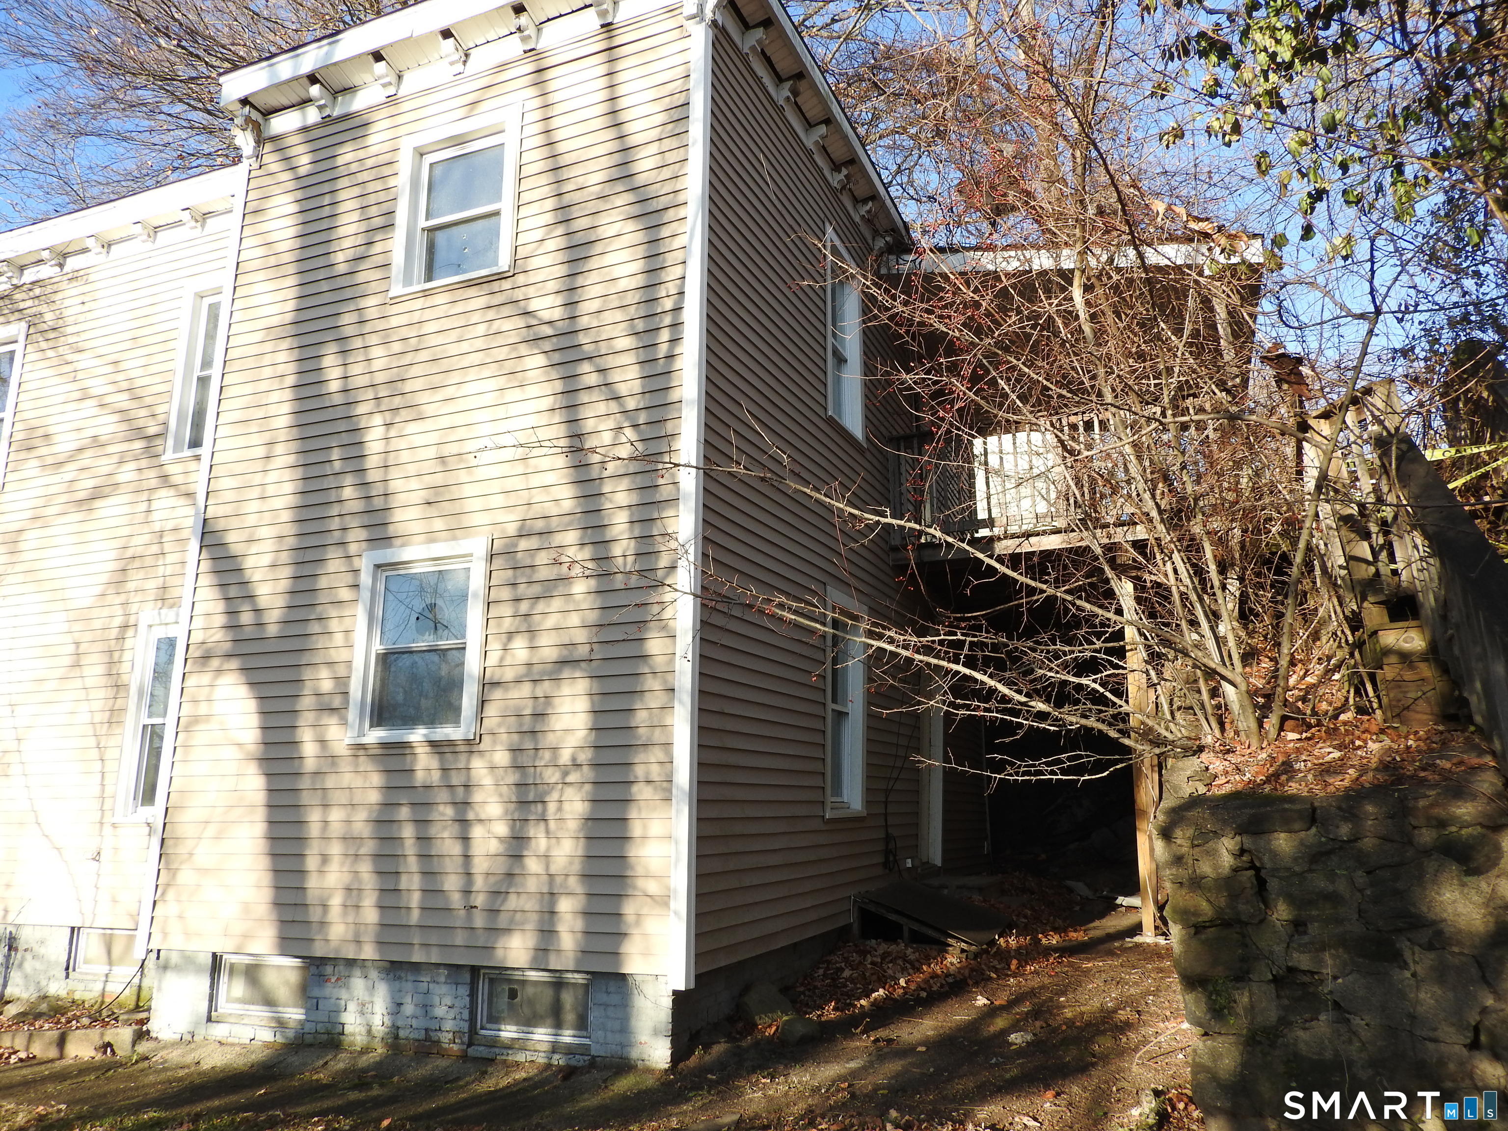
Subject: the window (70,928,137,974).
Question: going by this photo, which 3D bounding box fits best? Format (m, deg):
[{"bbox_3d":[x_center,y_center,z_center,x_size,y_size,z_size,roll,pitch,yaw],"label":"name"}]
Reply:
[{"bbox_3d":[-5.111,3.088,8.350,0.790,0.400,0.110,-5,-15,21],"label":"window"}]

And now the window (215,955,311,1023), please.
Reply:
[{"bbox_3d":[-3.103,2.679,6.667,0.790,0.400,0.110,-5,-15,21],"label":"window"}]

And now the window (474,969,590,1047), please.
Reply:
[{"bbox_3d":[-1.239,2.500,5.936,0.790,0.400,0.110,-5,-15,21],"label":"window"}]

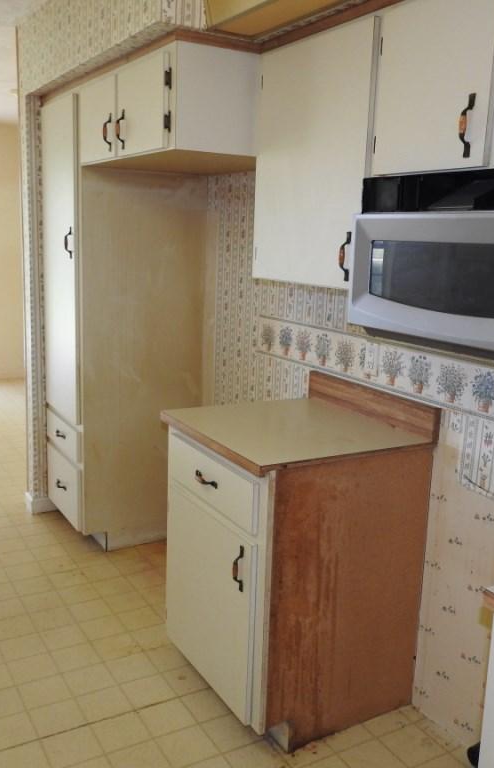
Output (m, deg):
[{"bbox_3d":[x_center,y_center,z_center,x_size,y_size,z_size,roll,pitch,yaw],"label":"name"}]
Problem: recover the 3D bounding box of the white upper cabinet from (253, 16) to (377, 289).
[{"bbox_3d":[0.321,-0.684,2.258,0.321,0.734,0.638,-4,13,-30],"label":"white upper cabinet"}]

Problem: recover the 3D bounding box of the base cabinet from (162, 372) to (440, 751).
[{"bbox_3d":[0.135,0.534,2.377,0.645,1.013,0.642,-5,13,-31],"label":"base cabinet"}]

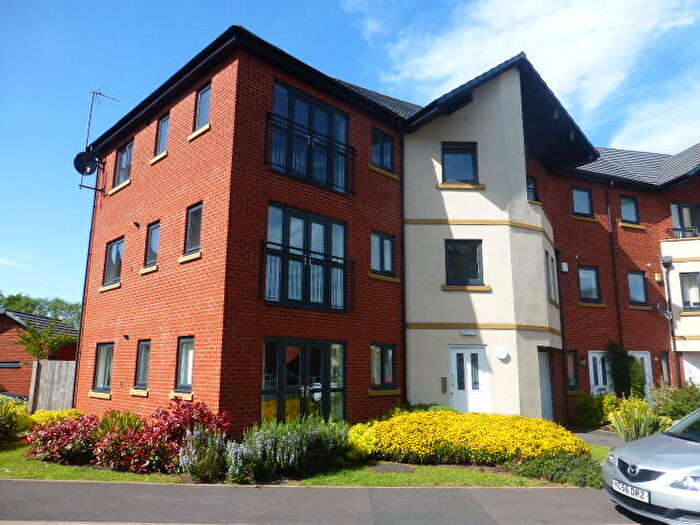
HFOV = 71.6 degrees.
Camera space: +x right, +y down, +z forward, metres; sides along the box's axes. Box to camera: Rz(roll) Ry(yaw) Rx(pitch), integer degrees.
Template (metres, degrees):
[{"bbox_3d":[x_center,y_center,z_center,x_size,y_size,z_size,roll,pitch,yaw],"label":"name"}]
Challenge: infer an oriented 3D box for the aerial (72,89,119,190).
[{"bbox_3d":[-7.524,-3.579,14.318,0.500,2.950,1.000,-11,-16,44],"label":"aerial"}]

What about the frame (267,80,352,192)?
[{"bbox_3d":[-0.854,-2.711,10.860,0.120,2.080,2.200,-10,-15,43],"label":"frame"}]

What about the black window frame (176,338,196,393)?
[{"bbox_3d":[-3.158,1.974,9.396,0.680,1.050,0.100,-10,-15,43],"label":"black window frame"}]

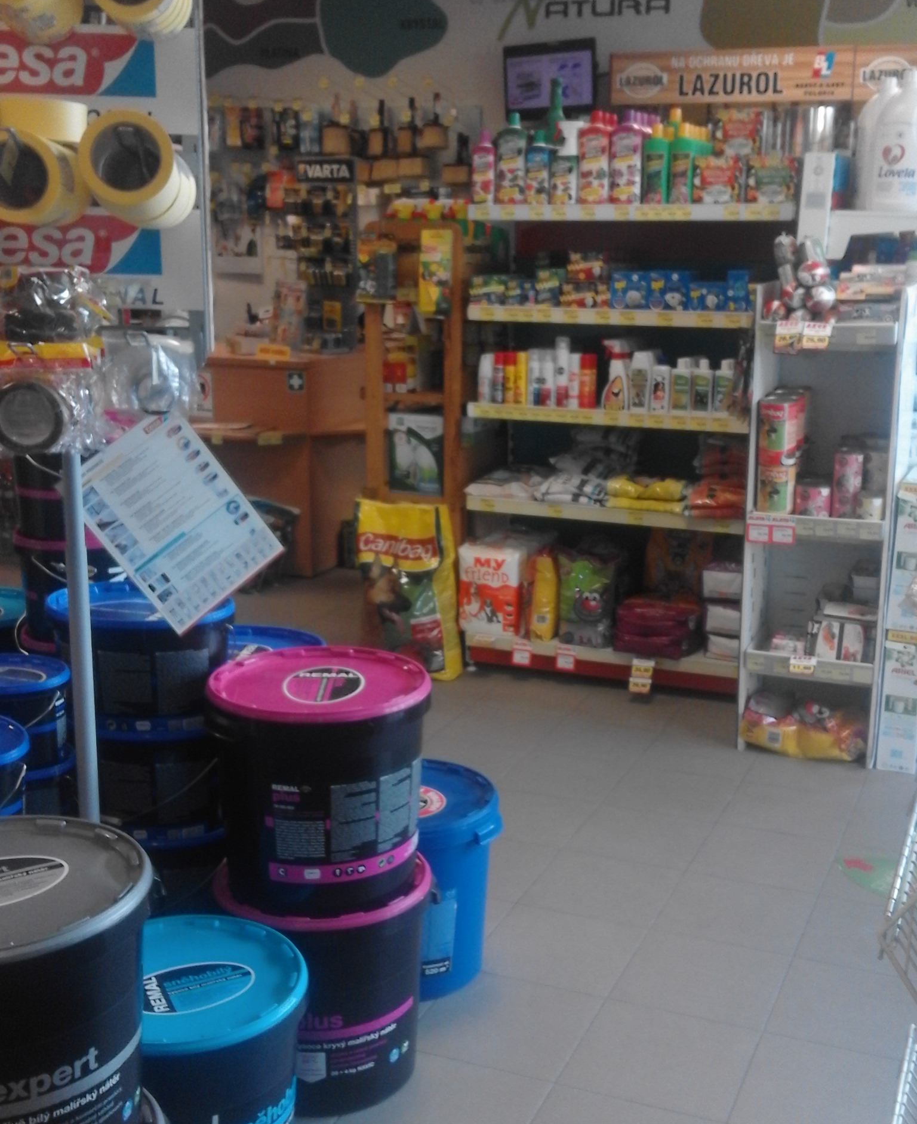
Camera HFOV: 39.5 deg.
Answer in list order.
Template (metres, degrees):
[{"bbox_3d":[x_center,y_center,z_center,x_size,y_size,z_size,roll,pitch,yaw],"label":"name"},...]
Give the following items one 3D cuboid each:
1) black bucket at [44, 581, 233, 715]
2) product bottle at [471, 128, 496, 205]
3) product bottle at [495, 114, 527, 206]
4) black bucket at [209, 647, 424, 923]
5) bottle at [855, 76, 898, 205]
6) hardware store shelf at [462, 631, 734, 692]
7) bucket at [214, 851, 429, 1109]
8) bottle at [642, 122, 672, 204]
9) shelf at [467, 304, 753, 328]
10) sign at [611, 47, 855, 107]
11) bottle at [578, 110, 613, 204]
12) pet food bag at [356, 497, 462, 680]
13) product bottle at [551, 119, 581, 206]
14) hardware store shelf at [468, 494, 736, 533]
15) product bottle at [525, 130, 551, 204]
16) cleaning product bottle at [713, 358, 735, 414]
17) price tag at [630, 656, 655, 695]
[{"bbox_3d":[-0.599,0.172,2.430,0.345,0.205,0.345,-1,14,-6],"label":"black bucket"},{"bbox_3d":[0.074,-1.211,3.925,0.060,0.216,0.047,6,15,22],"label":"product bottle"},{"bbox_3d":[0.158,-1.228,3.890,0.092,0.274,0.070,5,14,20],"label":"product bottle"},{"bbox_3d":[-0.231,0.362,2.154,0.373,0.353,0.373,0,13,0],"label":"black bucket"},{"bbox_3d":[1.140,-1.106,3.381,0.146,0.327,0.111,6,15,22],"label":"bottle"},{"bbox_3d":[0.553,0.278,4.215,0.985,0.088,0.412,6,15,22],"label":"hardware store shelf"},{"bbox_3d":[-0.233,0.708,2.235,0.367,0.372,0.367,1,14,0],"label":"bucket"},{"bbox_3d":[0.580,-1.168,3.746,0.078,0.230,0.066,5,14,20],"label":"bottle"},{"bbox_3d":[0.556,-0.773,3.980,0.967,0.050,0.400,5,14,20],"label":"shelf"},{"bbox_3d":[1.043,-1.841,4.845,0.938,0.196,0.025,5,14,20],"label":"sign"},{"bbox_3d":[0.406,-1.204,3.804,0.090,0.268,0.070,5,14,20],"label":"bottle"},{"bbox_3d":[-0.169,0.079,4.208,0.327,0.543,0.151,7,16,25],"label":"pet food bag"},{"bbox_3d":[0.321,-1.199,3.834,0.088,0.242,0.066,5,14,20],"label":"product bottle"},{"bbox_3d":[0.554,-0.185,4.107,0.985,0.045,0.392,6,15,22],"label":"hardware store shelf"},{"bbox_3d":[0.236,-1.192,3.866,0.068,0.213,0.050,6,15,22],"label":"product bottle"},{"bbox_3d":[0.789,-0.525,3.792,0.060,0.166,0.042,5,14,20],"label":"cleaning product bottle"},{"bbox_3d":[0.580,0.356,3.991,0.070,0.116,0.020,6,15,22],"label":"price tag"}]

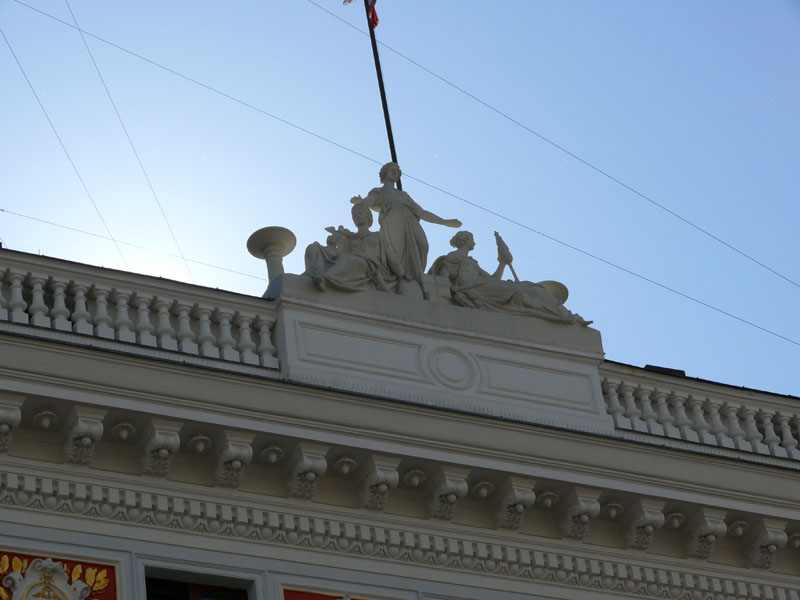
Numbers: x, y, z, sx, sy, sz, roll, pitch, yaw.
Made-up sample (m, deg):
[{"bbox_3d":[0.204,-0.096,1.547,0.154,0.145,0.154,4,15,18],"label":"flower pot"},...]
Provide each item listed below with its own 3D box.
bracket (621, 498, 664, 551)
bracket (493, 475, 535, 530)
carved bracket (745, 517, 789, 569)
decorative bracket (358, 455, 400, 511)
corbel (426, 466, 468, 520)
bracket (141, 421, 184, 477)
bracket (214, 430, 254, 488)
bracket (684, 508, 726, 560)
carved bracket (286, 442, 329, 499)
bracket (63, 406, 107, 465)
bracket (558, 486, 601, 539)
[{"bbox_3d":[3.151,2.898,29.805,0.388,0.390,0.571,11,-42,-24],"label":"bracket"},{"bbox_3d":[1.449,2.568,29.028,0.388,0.390,0.571,11,-42,-24],"label":"bracket"},{"bbox_3d":[4.853,3.229,30.583,0.388,0.390,0.571,11,-42,-24],"label":"carved bracket"},{"bbox_3d":[-0.252,2.237,28.250,0.388,0.390,0.571,11,-42,-24],"label":"decorative bracket"},{"bbox_3d":[0.599,2.403,28.639,0.388,0.390,0.571,11,-42,-24],"label":"corbel"},{"bbox_3d":[-2.805,1.742,27.084,0.388,0.390,0.571,11,-42,-24],"label":"bracket"},{"bbox_3d":[-1.954,1.907,27.473,0.388,0.390,0.571,11,-42,-24],"label":"bracket"},{"bbox_3d":[4.002,3.063,30.194,0.388,0.390,0.571,11,-42,-24],"label":"bracket"},{"bbox_3d":[-1.103,2.072,27.862,0.388,0.390,0.571,11,-42,-24],"label":"carved bracket"},{"bbox_3d":[-3.656,1.577,26.695,0.388,0.390,0.571,11,-42,-24],"label":"bracket"},{"bbox_3d":[2.300,2.733,29.417,0.388,0.390,0.571,11,-42,-24],"label":"bracket"}]

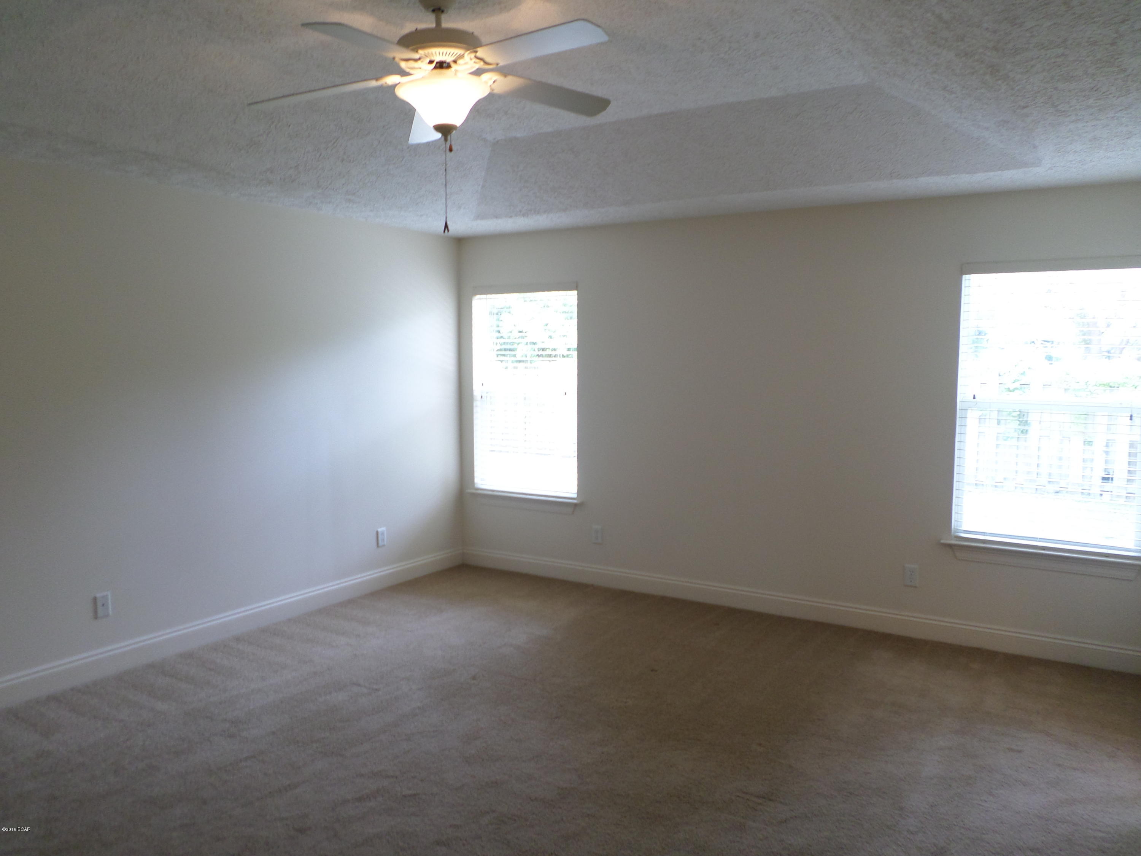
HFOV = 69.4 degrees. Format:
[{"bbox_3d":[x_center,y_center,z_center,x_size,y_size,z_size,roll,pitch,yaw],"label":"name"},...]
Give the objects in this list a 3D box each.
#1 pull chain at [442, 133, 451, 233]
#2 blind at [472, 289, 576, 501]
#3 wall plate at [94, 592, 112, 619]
[{"bbox_3d":[-0.405,-0.794,2.690,0.025,0.325,0.025,0,5,0],"label":"pull chain"},{"bbox_3d":[-0.327,-0.263,5.925,0.900,1.500,0.100,3,6,32],"label":"blind"},{"bbox_3d":[-2.265,0.861,3.997,0.008,0.115,0.071,3,5,32],"label":"wall plate"}]

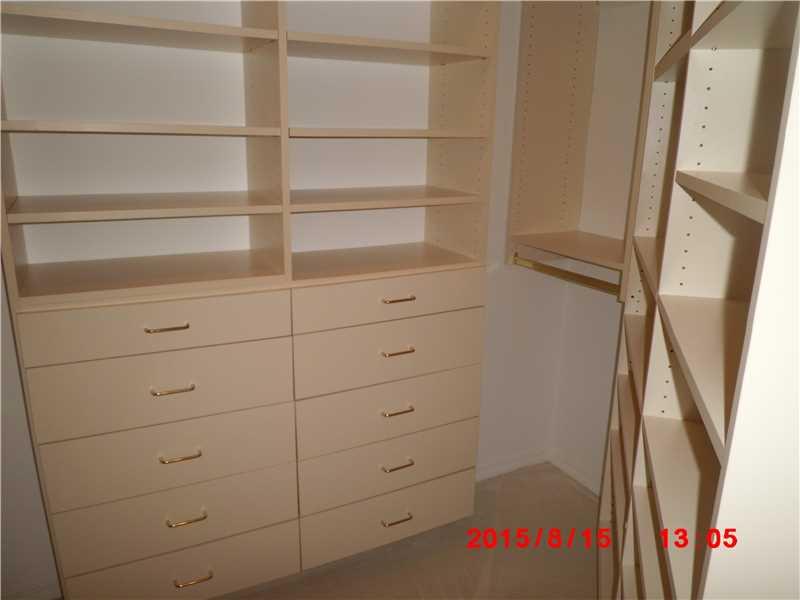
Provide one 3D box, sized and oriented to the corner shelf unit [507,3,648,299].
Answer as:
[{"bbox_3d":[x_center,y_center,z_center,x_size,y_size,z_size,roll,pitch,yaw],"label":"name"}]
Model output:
[{"bbox_3d":[0.712,-0.587,2.064,0.350,1.025,0.588,-7,18,-26],"label":"corner shelf unit"}]

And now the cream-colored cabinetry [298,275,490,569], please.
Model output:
[{"bbox_3d":[-0.103,0.317,2.020,0.628,0.912,0.383,-7,18,-26],"label":"cream-colored cabinetry"}]

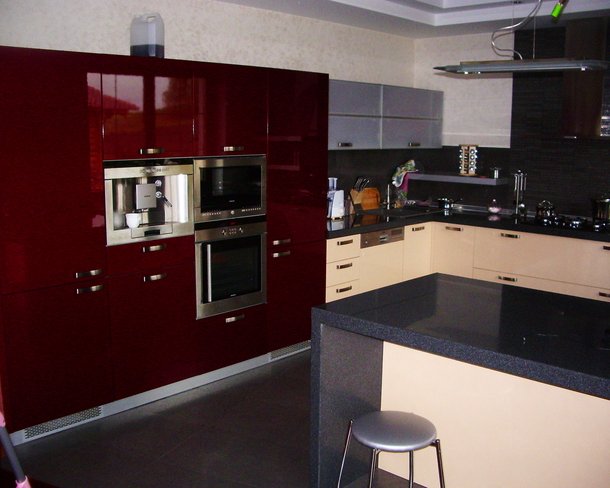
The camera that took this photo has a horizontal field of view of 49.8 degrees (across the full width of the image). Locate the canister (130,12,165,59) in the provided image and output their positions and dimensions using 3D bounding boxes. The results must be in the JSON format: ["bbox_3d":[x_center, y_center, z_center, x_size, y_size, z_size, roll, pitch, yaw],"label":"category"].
[{"bbox_3d":[-0.914,-1.194,3.830,0.185,0.290,0.115,7,11,33],"label":"canister"}]

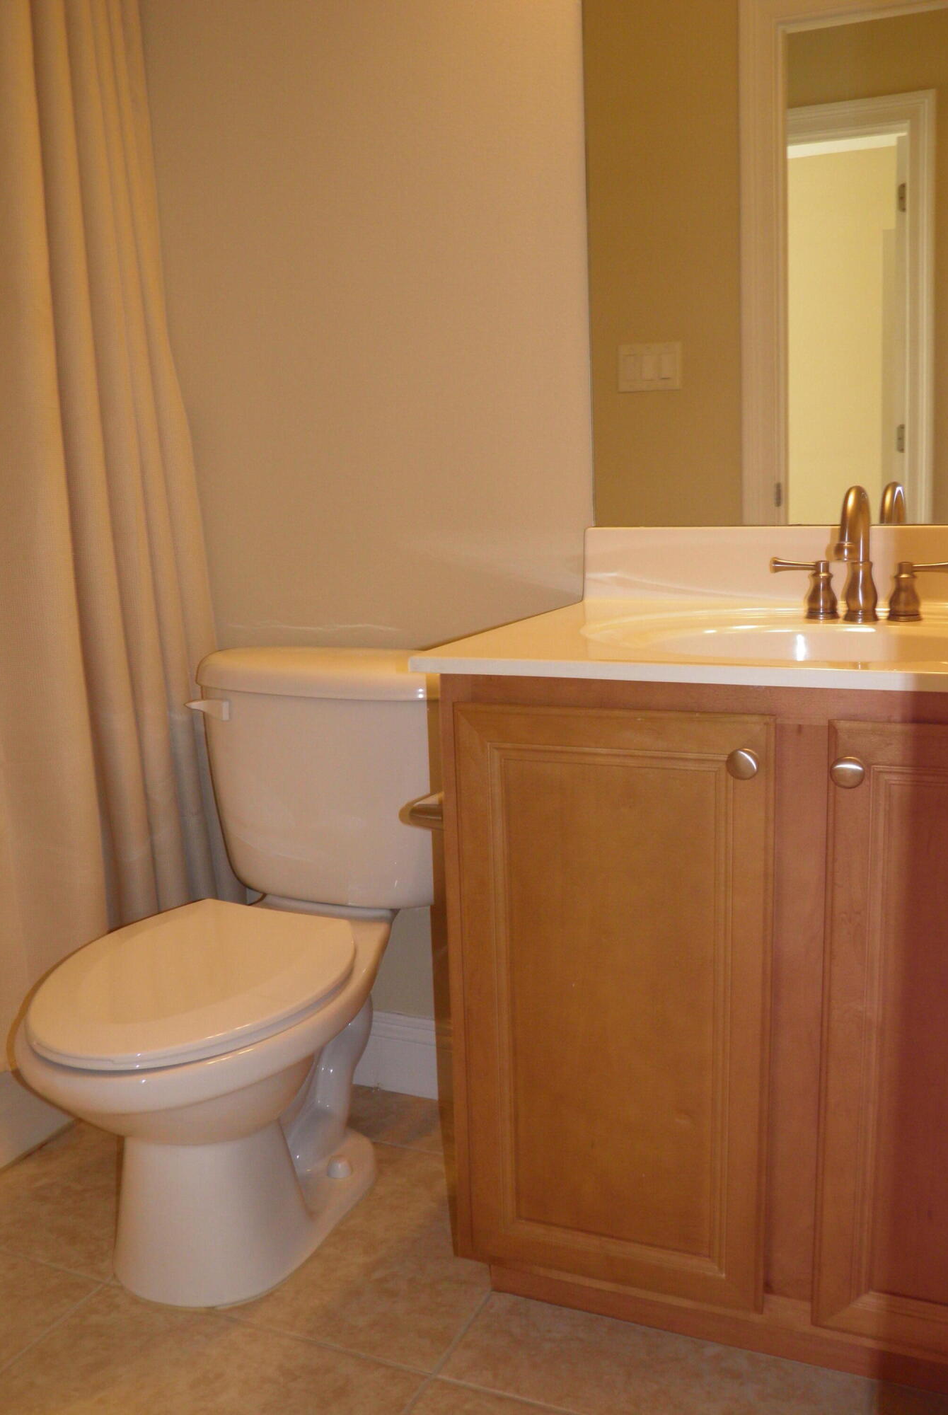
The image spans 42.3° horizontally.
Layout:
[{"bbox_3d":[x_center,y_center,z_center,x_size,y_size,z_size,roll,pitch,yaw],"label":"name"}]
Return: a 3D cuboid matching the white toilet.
[{"bbox_3d":[-0.288,0.336,1.595,0.450,0.735,0.735,3,11,23],"label":"white toilet"}]

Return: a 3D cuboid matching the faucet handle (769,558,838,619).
[{"bbox_3d":[0.403,-0.145,1.496,0.085,0.071,0.043,3,11,23],"label":"faucet handle"}]

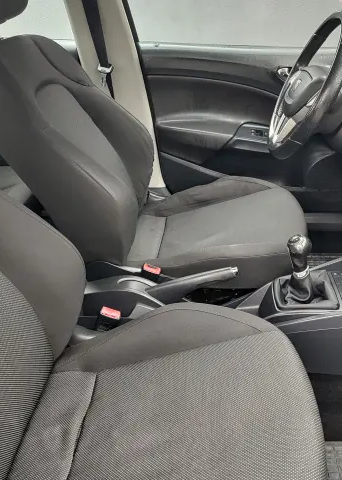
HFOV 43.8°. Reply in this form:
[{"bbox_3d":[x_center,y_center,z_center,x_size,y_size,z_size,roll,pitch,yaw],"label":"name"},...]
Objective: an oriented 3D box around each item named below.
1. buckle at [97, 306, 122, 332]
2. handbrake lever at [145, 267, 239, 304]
[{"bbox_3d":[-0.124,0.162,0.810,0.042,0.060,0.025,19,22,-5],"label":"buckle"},{"bbox_3d":[0.045,0.094,0.884,0.205,0.043,0.034,-16,21,9],"label":"handbrake lever"}]

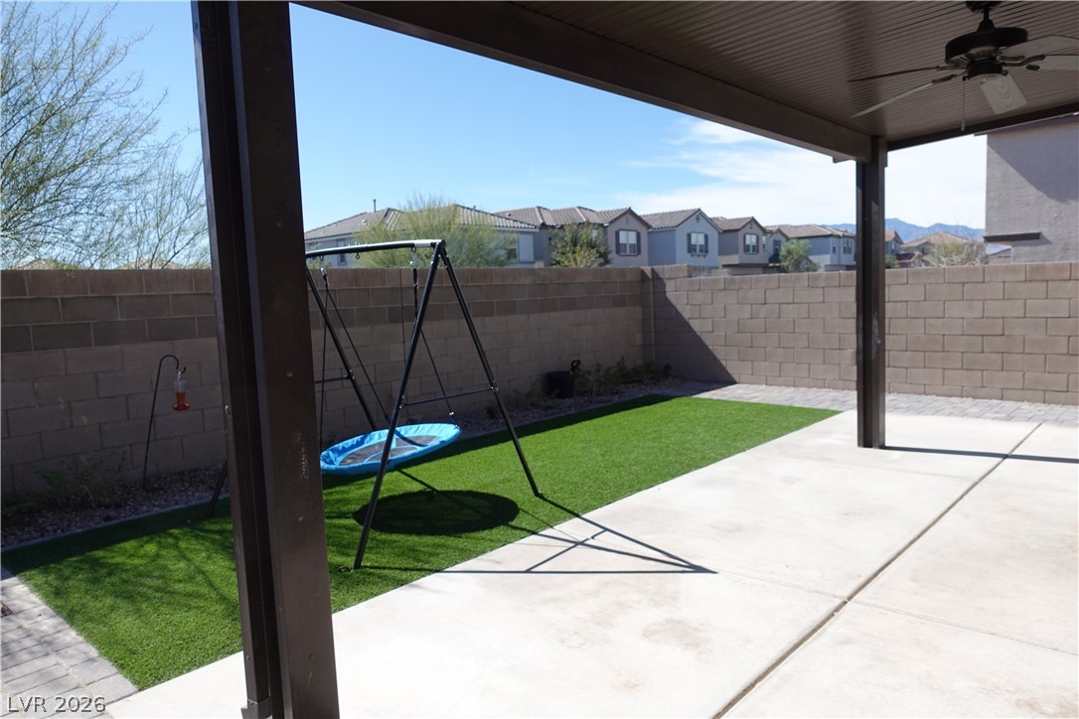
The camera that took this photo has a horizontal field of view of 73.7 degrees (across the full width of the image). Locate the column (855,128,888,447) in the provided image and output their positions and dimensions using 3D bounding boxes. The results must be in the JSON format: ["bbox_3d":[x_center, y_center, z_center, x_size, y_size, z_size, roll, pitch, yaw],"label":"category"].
[{"bbox_3d":[2.821,-0.533,6.104,0.178,2.580,0.165,3,7,43],"label":"column"}]

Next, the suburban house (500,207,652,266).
[{"bbox_3d":[0.015,-7.808,54.202,14.000,7.900,10.500,3,7,43],"label":"suburban house"}]

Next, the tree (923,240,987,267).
[{"bbox_3d":[13.932,-2.716,24.054,2.100,2.800,2.100,1,6,30],"label":"tree"}]

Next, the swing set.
[{"bbox_3d":[-1.179,0.130,4.981,1.800,1.800,1.660,2,7,38],"label":"swing set"}]

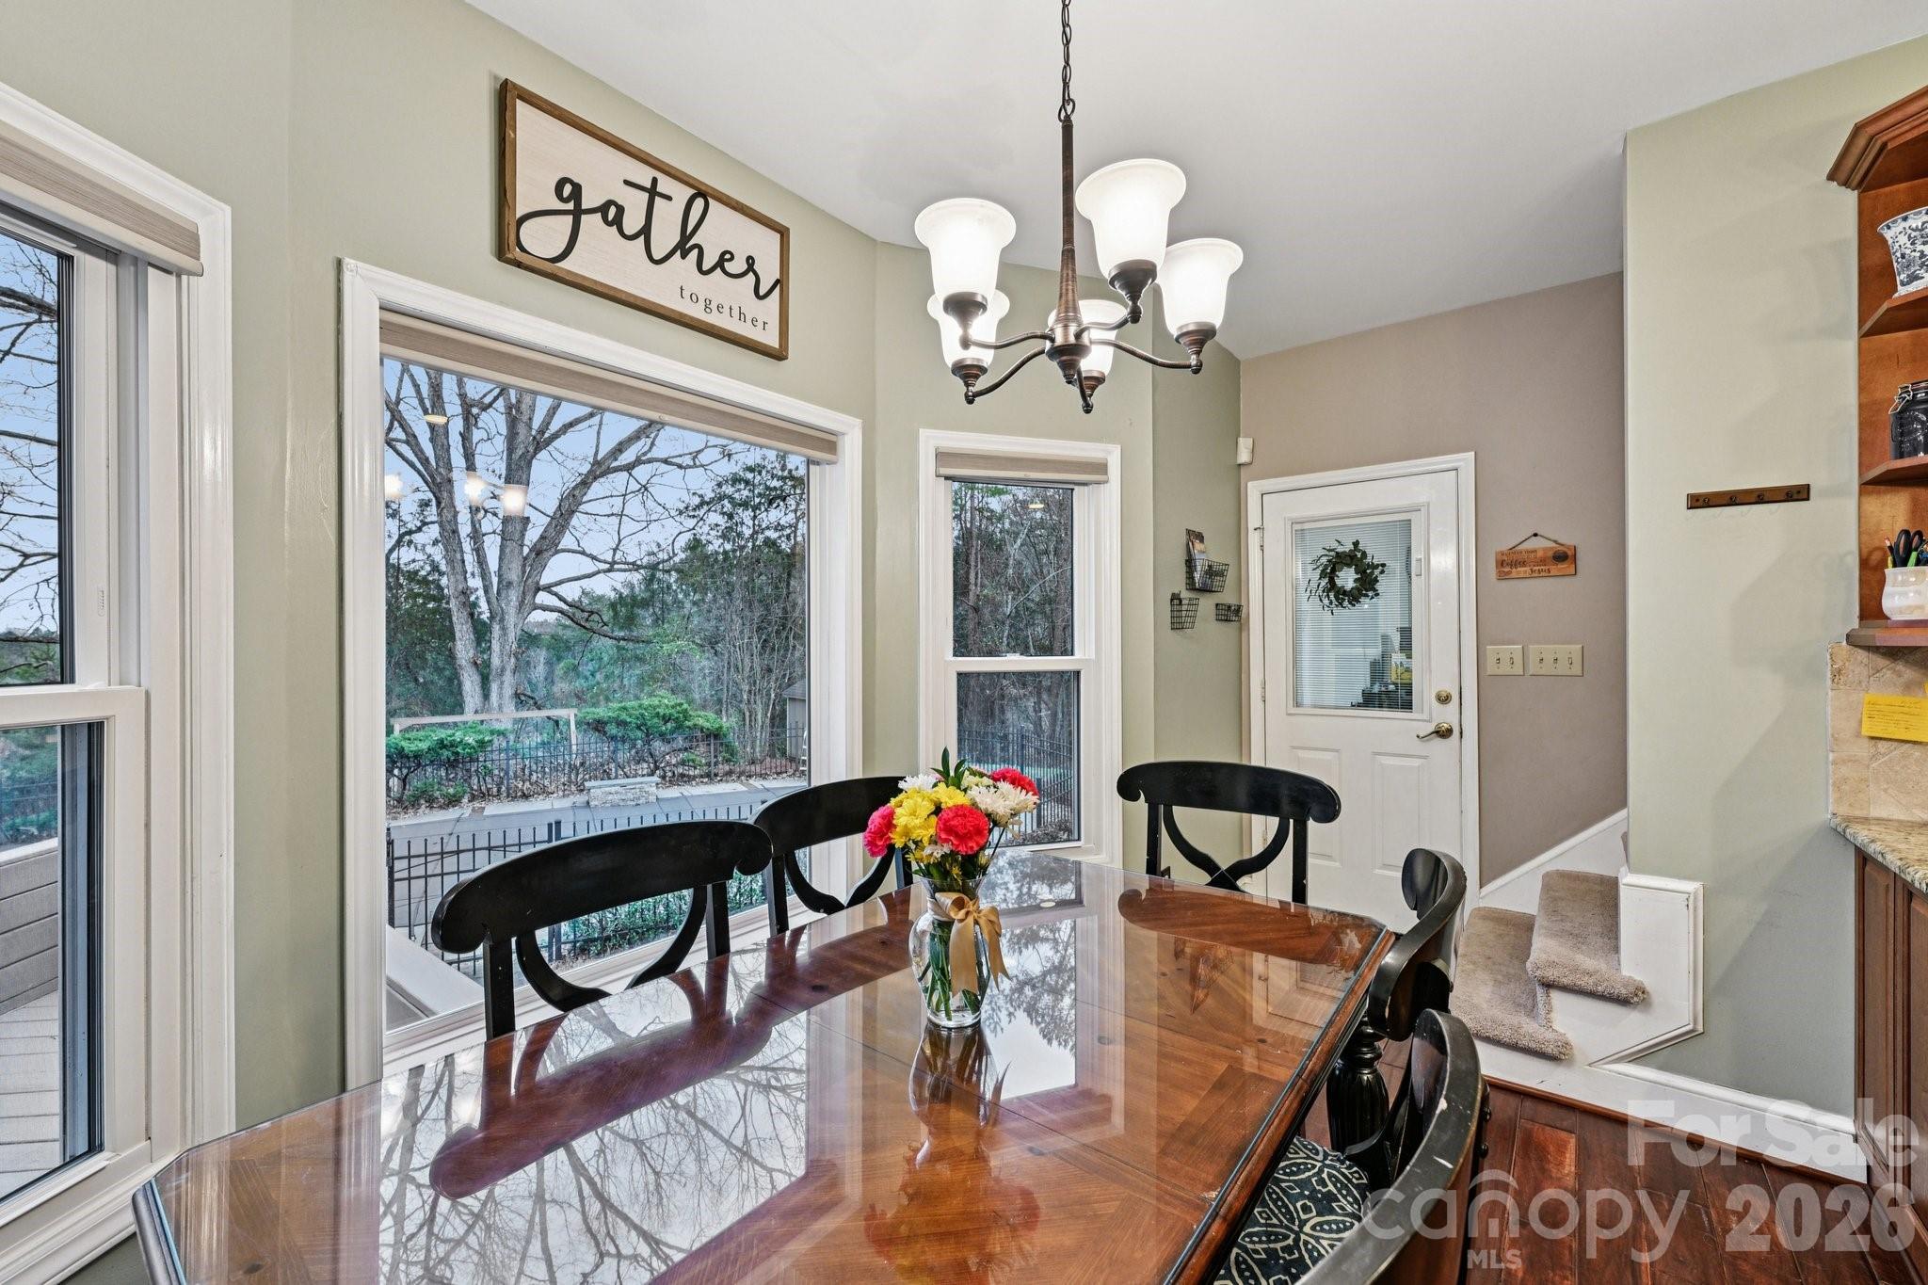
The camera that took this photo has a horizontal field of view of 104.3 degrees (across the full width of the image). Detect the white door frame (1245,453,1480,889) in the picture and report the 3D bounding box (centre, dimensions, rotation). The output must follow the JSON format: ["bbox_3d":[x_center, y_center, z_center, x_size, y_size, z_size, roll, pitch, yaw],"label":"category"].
[{"bbox_3d":[1.789,0.266,3.422,0.916,2.109,0.120,0,0,36],"label":"white door frame"}]

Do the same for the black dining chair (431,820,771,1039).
[{"bbox_3d":[-0.372,0.828,1.100,0.560,1.000,0.530,0,0,39],"label":"black dining chair"}]

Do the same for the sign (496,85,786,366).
[{"bbox_3d":[-0.788,-1.060,1.984,0.040,0.392,0.776,0,0,39],"label":"sign"}]

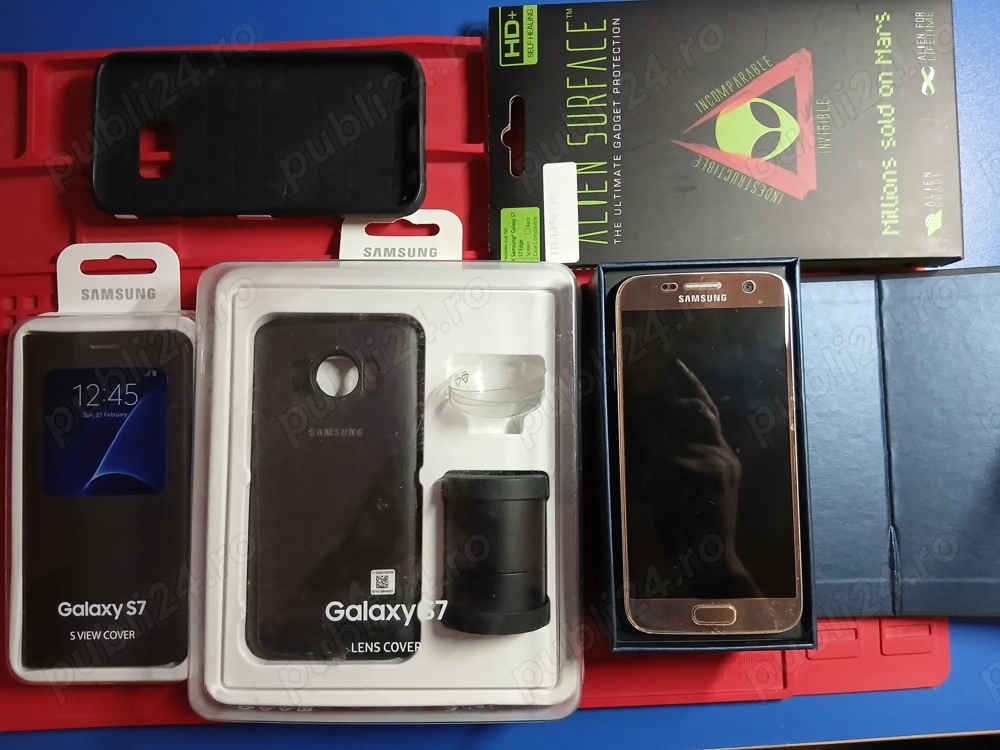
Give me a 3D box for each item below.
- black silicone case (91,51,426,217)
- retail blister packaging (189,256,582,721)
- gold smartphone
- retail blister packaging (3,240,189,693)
[{"bbox_3d":[-0.108,-0.108,0.342,0.150,0.011,0.075,0,87,1],"label":"black silicone case"},{"bbox_3d":[-0.045,0.045,0.317,0.153,0.045,0.180,0,87,1],"label":"retail blister packaging"},{"bbox_3d":[0.083,0.030,0.299,0.070,0.008,0.143,-1,87,1],"label":"gold smartphone"},{"bbox_3d":[-0.170,0.035,0.331,0.081,0.019,0.192,0,88,1],"label":"retail blister packaging"}]

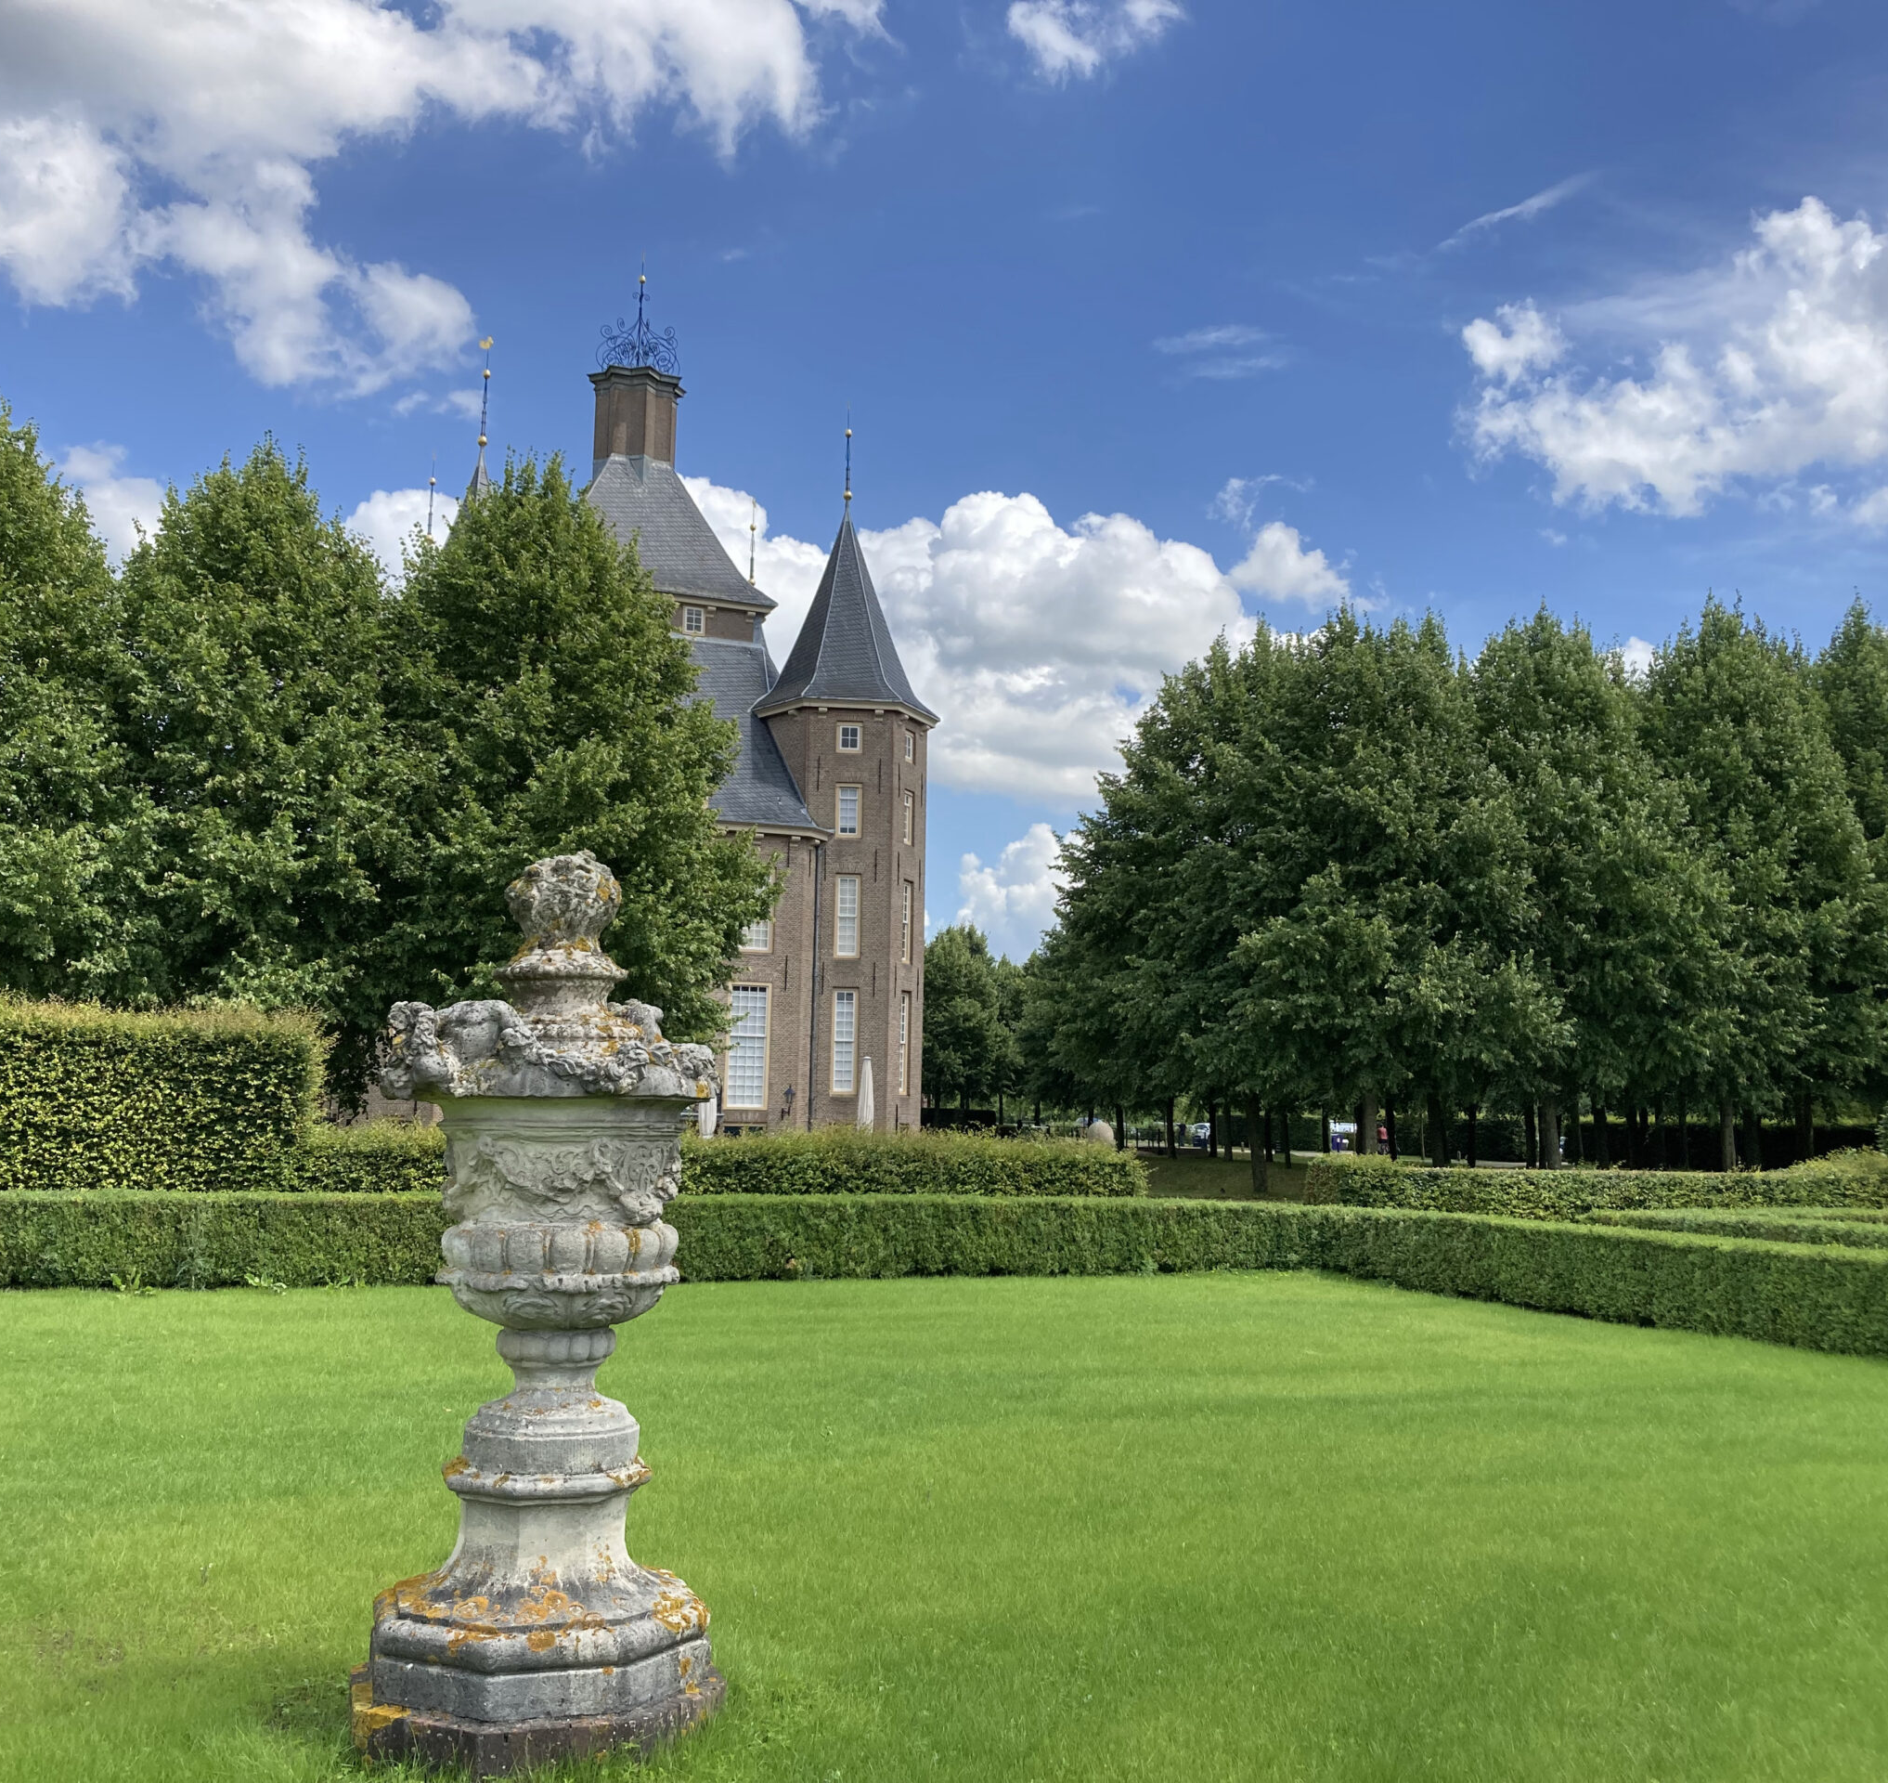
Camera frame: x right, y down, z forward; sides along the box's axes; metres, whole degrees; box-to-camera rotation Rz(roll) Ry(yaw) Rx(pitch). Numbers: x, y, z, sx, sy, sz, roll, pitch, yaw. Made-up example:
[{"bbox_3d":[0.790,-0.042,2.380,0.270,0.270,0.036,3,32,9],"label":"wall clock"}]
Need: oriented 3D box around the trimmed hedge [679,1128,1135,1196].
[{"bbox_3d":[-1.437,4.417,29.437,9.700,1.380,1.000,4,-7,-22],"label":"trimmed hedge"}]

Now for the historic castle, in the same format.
[{"bbox_3d":[-11.812,-5.582,71.083,18.460,30.974,17.451,4,-7,-22],"label":"historic castle"}]

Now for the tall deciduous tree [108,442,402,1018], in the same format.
[{"bbox_3d":[-12.340,-1.377,34.698,6.000,13.848,6.200,4,-7,-22],"label":"tall deciduous tree"}]

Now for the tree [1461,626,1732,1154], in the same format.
[{"bbox_3d":[15.146,0.230,45.529,6.300,14.026,6.200,4,-7,-22],"label":"tree"}]

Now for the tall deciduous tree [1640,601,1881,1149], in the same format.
[{"bbox_3d":[19.986,0.111,47.667,6.200,14.909,6.200,4,-7,-22],"label":"tall deciduous tree"}]

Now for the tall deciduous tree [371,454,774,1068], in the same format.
[{"bbox_3d":[-7.266,-1.325,36.614,7.400,14.347,6.800,4,-7,-22],"label":"tall deciduous tree"}]

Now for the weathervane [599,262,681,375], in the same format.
[{"bbox_3d":[-11.604,-21.662,73.034,2.800,4.053,2.800,4,-7,-22],"label":"weathervane"}]

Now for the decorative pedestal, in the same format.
[{"bbox_3d":[-1.060,1.031,5.215,0.928,2.280,0.928,4,-7,-22],"label":"decorative pedestal"}]

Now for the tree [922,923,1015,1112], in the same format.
[{"bbox_3d":[1.415,9.161,121.785,6.800,14.280,6.600,1,-7,0],"label":"tree"}]

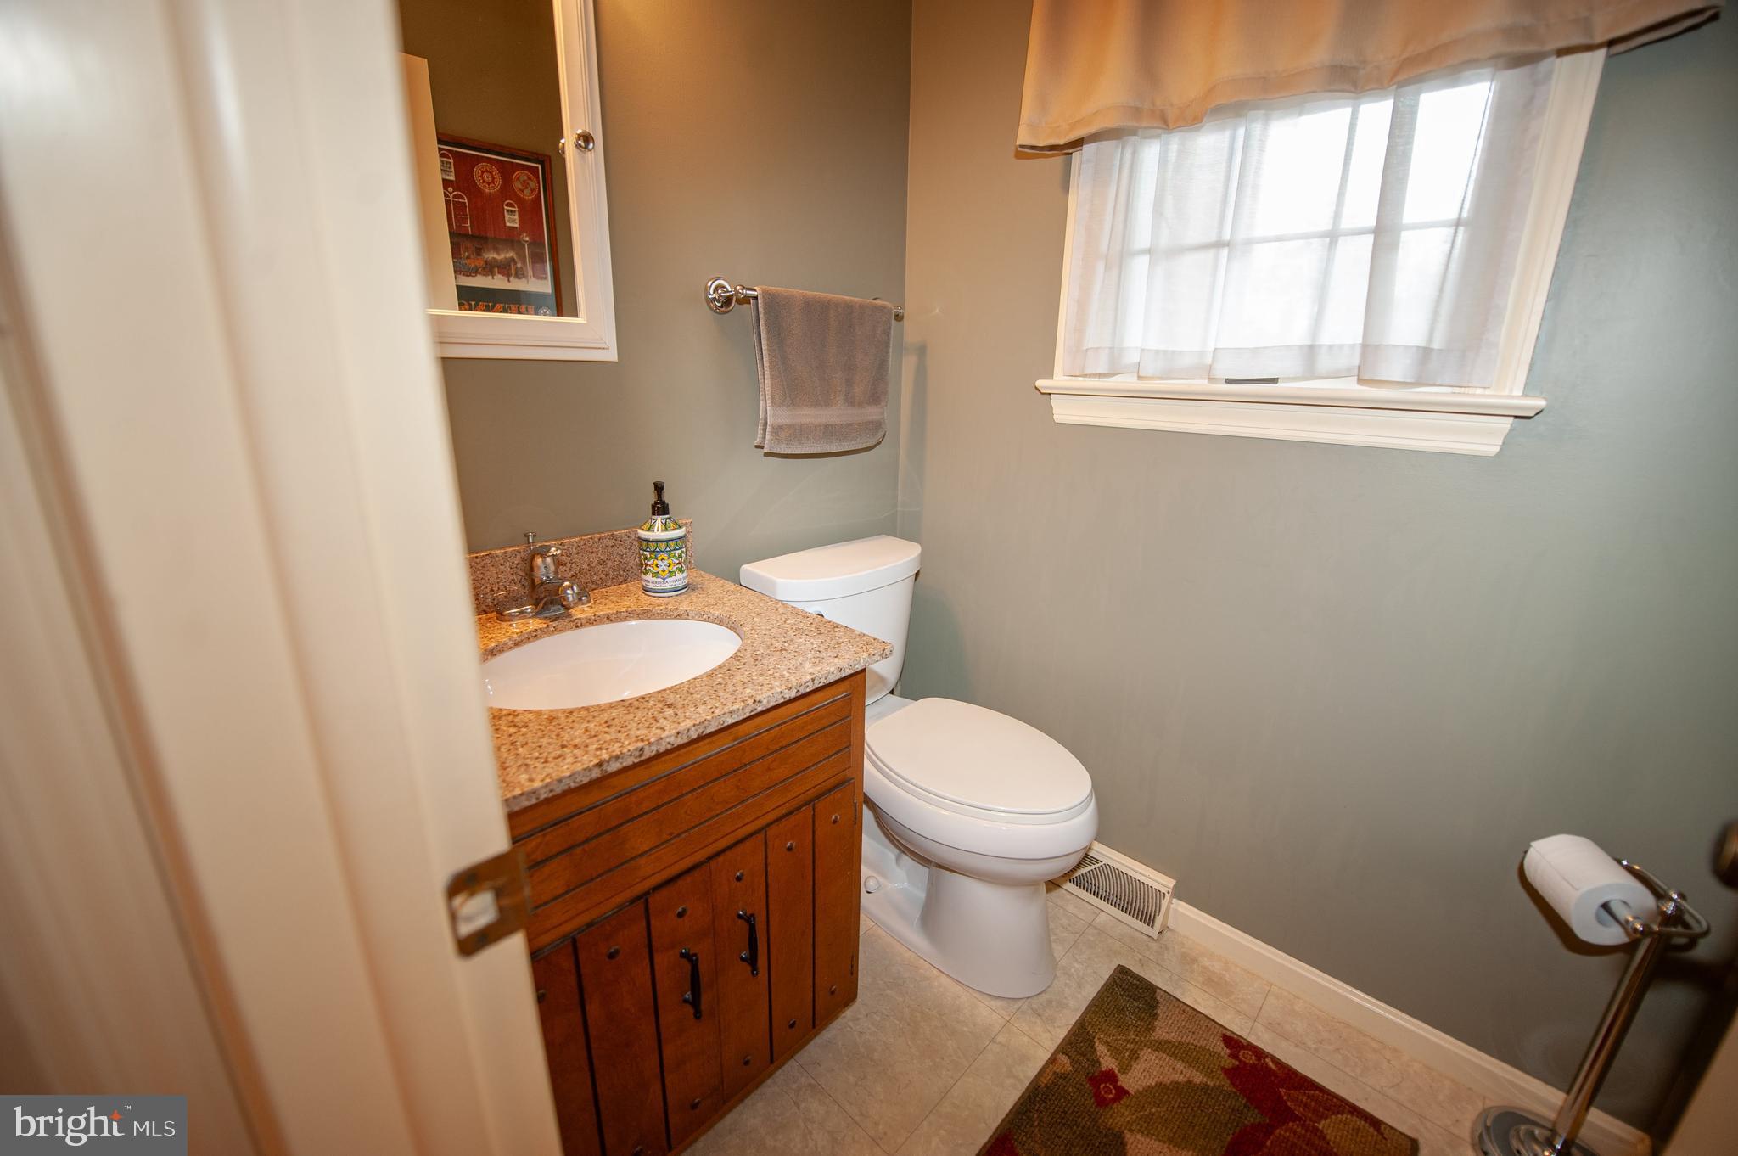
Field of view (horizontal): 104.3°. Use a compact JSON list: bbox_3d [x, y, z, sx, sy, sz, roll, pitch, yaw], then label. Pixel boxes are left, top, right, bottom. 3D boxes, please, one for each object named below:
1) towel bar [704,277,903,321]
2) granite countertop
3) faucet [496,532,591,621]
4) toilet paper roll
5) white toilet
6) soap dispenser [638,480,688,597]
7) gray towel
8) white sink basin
[{"bbox_3d":[-0.106,-0.584,1.444,0.086,0.068,0.517,16,22,41],"label":"towel bar"},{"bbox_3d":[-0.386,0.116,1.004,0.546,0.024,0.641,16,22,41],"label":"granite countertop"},{"bbox_3d":[-0.509,0.002,1.097,0.141,0.138,0.159,16,22,41],"label":"faucet"},{"bbox_3d":[0.975,0.420,0.916,0.092,0.092,0.101,6,17,16],"label":"toilet paper roll"},{"bbox_3d":[0.145,0.383,1.504,0.730,0.782,0.444,16,22,41],"label":"white toilet"},{"bbox_3d":[-0.385,-0.081,1.265,0.080,0.207,0.082,-4,17,-17],"label":"soap dispenser"},{"bbox_3d":[-0.084,-0.439,1.473,0.063,0.326,0.391,16,22,41],"label":"gray towel"},{"bbox_3d":[-0.391,0.181,1.029,0.374,0.154,0.428,16,22,41],"label":"white sink basin"}]

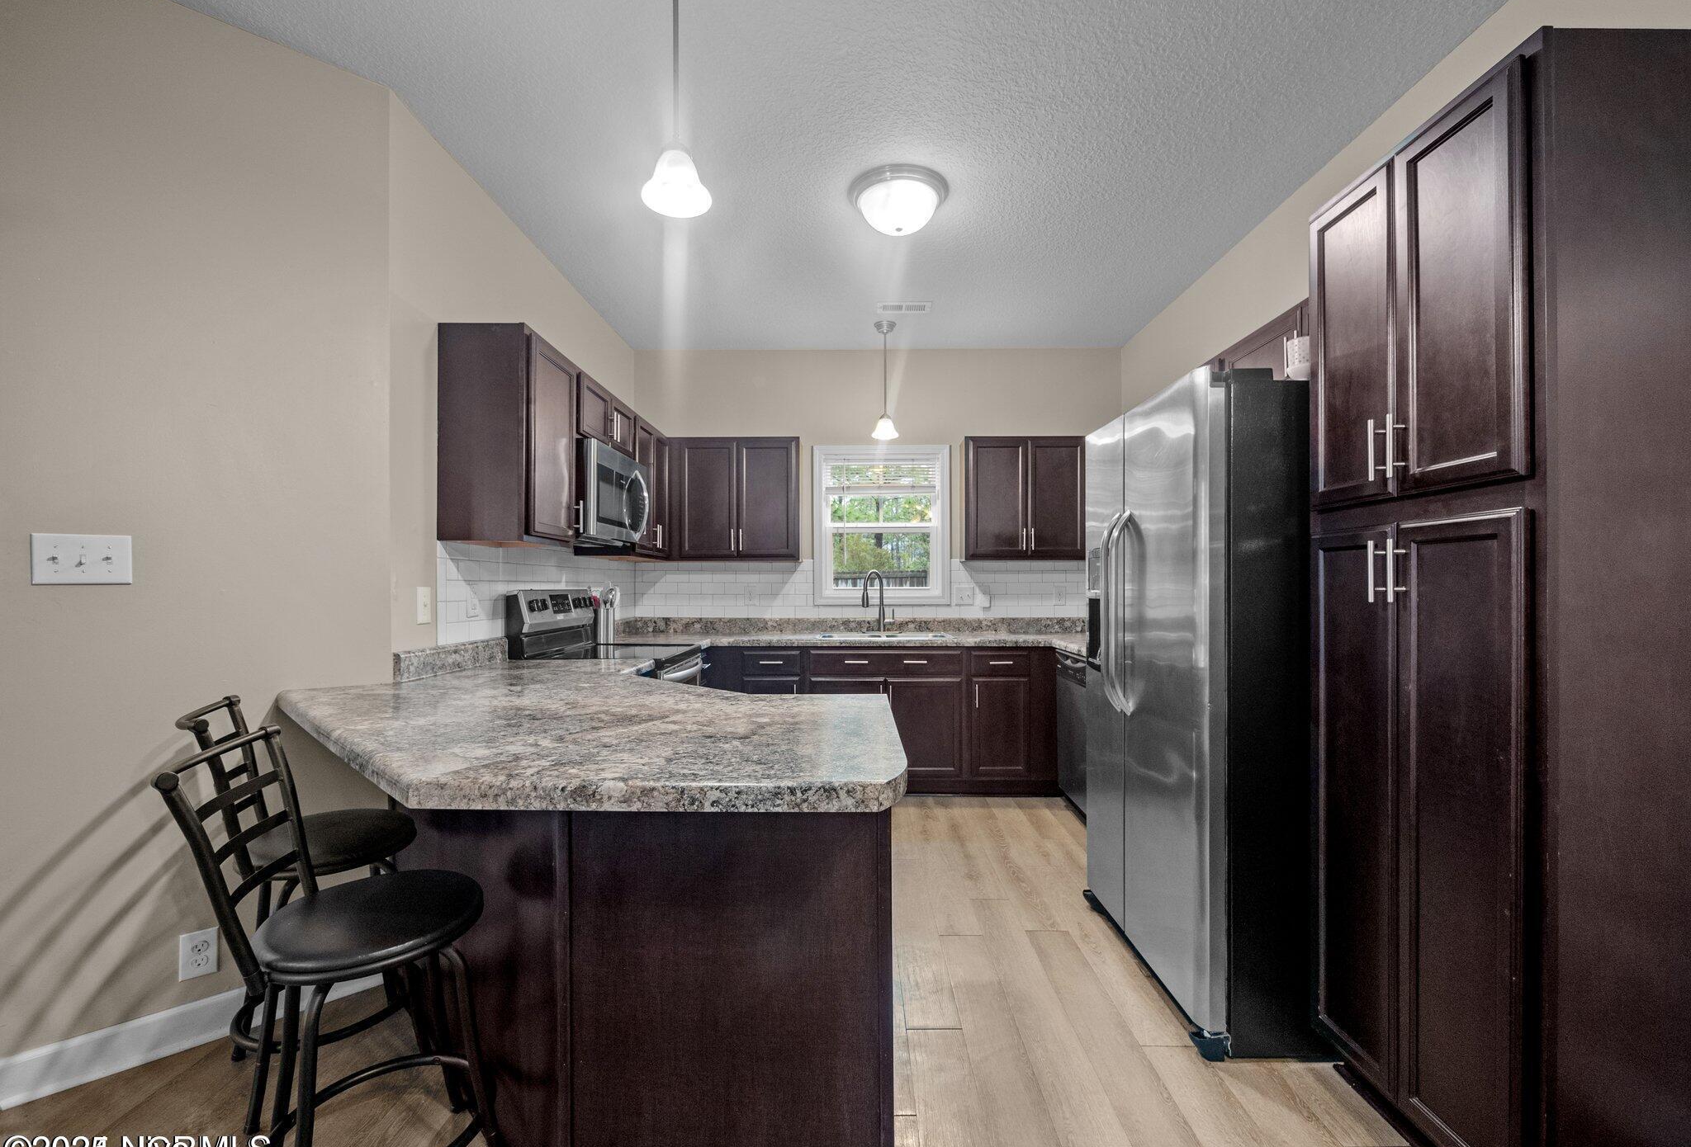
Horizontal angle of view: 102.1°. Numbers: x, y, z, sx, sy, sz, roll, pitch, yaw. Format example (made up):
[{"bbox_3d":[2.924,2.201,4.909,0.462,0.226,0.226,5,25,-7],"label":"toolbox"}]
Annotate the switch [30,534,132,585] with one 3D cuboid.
[{"bbox_3d":[-1.863,-0.033,1.673,0.165,0.119,0.011,1,-1,-43],"label":"switch"}]

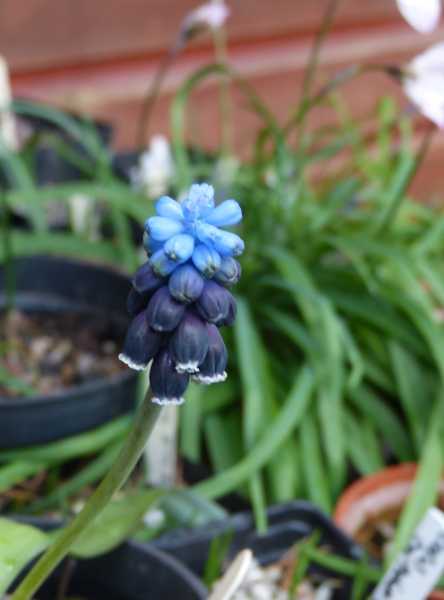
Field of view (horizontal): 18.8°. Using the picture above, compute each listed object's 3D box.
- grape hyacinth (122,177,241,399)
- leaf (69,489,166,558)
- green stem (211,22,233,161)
[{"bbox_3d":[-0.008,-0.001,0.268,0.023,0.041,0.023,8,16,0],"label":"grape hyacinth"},{"bbox_3d":[-0.032,0.068,0.410,0.031,0.016,0.018,6,20,0],"label":"leaf"},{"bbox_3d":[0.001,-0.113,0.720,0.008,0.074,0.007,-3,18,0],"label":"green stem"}]

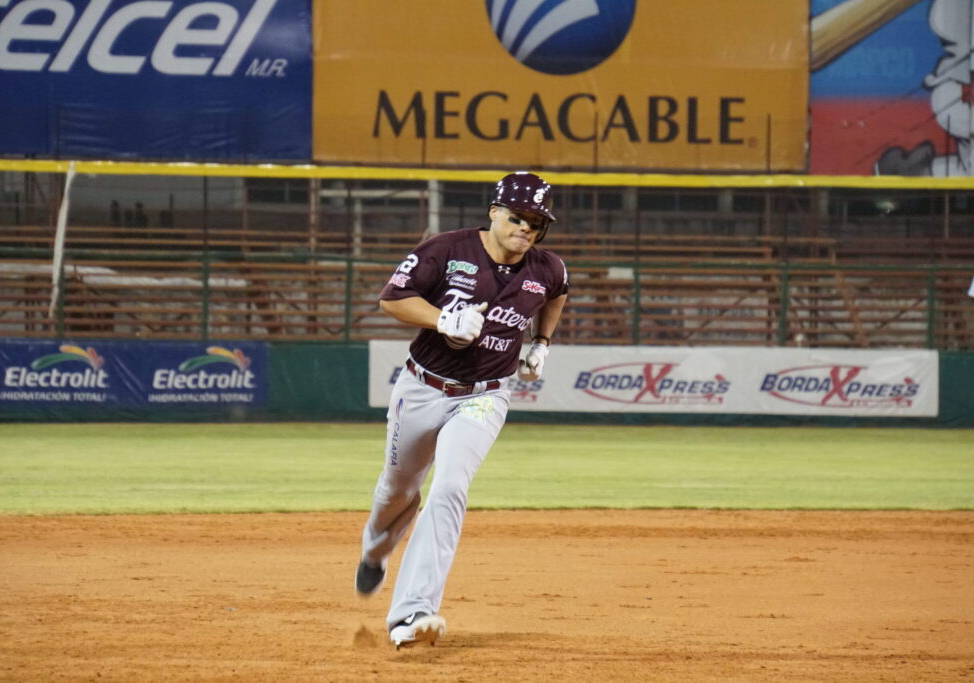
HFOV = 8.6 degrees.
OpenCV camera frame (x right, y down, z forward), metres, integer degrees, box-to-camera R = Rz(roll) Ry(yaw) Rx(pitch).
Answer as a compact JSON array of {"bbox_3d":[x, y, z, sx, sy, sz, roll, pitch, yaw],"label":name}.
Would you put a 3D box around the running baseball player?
[{"bbox_3d":[-0.092,0.262,24.400,0.740,1.790,0.850,1,0,-16],"label":"running baseball player"}]

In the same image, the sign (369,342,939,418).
[{"bbox_3d":[2.944,0.673,114.000,10.000,1.180,0.050,1,0,0],"label":"sign"}]

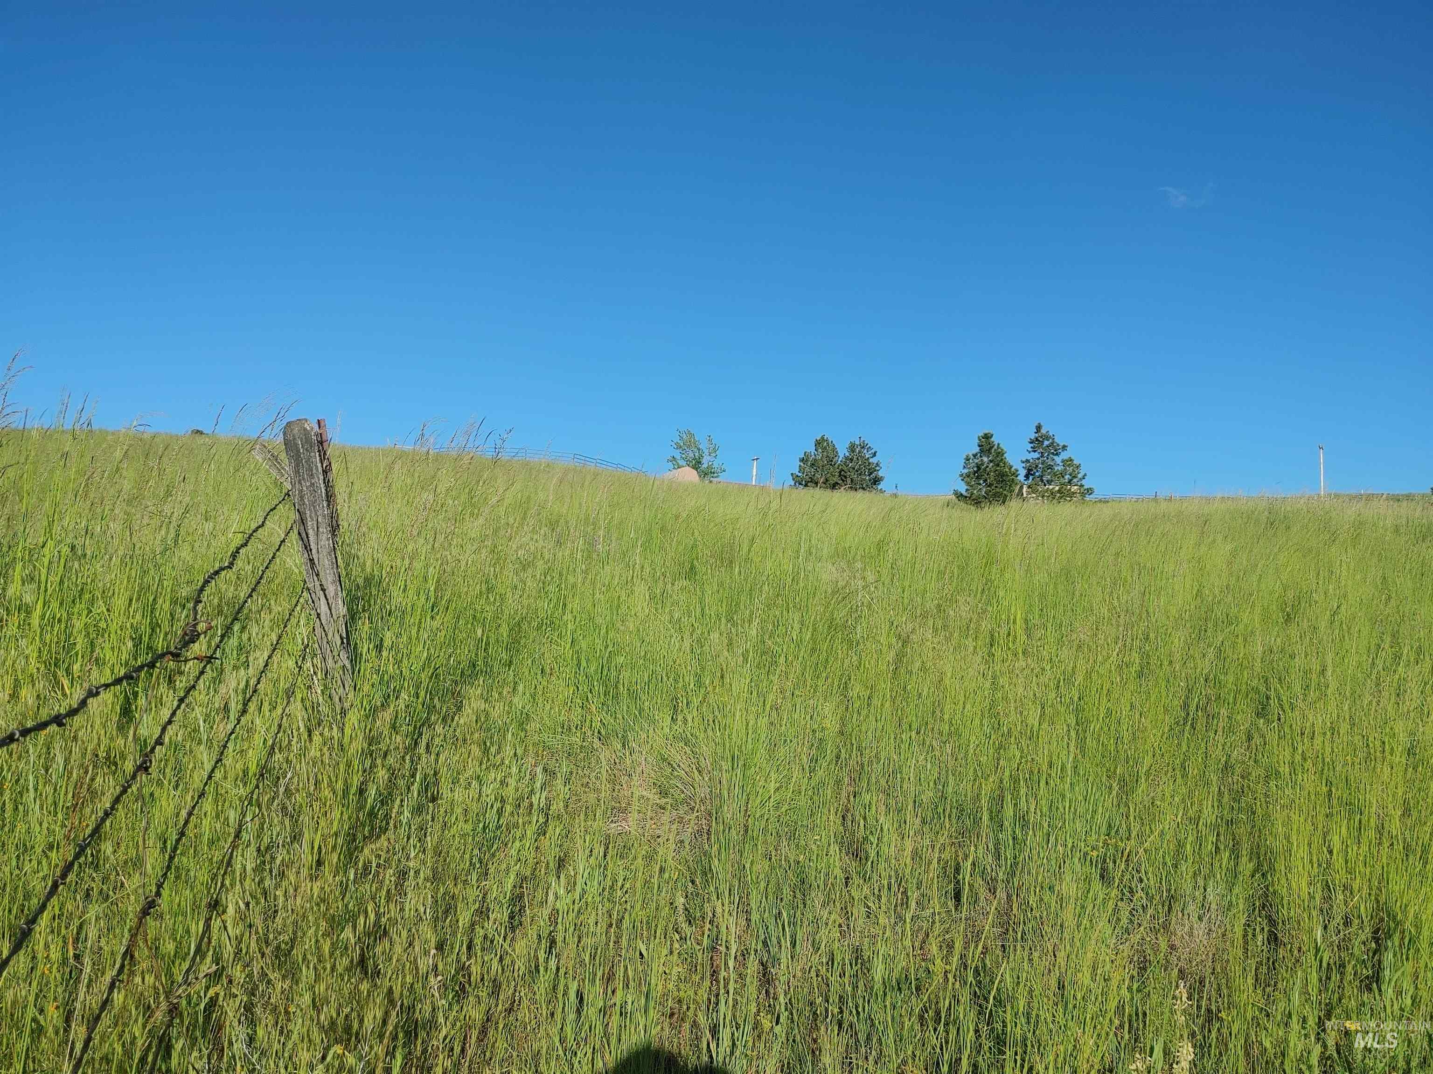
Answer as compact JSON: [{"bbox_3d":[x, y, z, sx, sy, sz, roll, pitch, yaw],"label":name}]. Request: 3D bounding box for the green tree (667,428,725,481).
[{"bbox_3d":[-1.655,-6.396,86.000,4.700,4.900,4.400,0,-1,0],"label":"green tree"}]

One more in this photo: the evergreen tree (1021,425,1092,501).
[{"bbox_3d":[23.715,-5.188,75.000,4.900,5.650,4.600,0,-1,0],"label":"evergreen tree"}]

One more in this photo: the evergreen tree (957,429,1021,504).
[{"bbox_3d":[17.620,-4.405,70.000,4.150,5.000,4.100,0,-1,0],"label":"evergreen tree"}]

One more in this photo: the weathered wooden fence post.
[{"bbox_3d":[-1.684,0.132,4.600,0.155,1.280,0.150,-8,-1,-11],"label":"weathered wooden fence post"}]

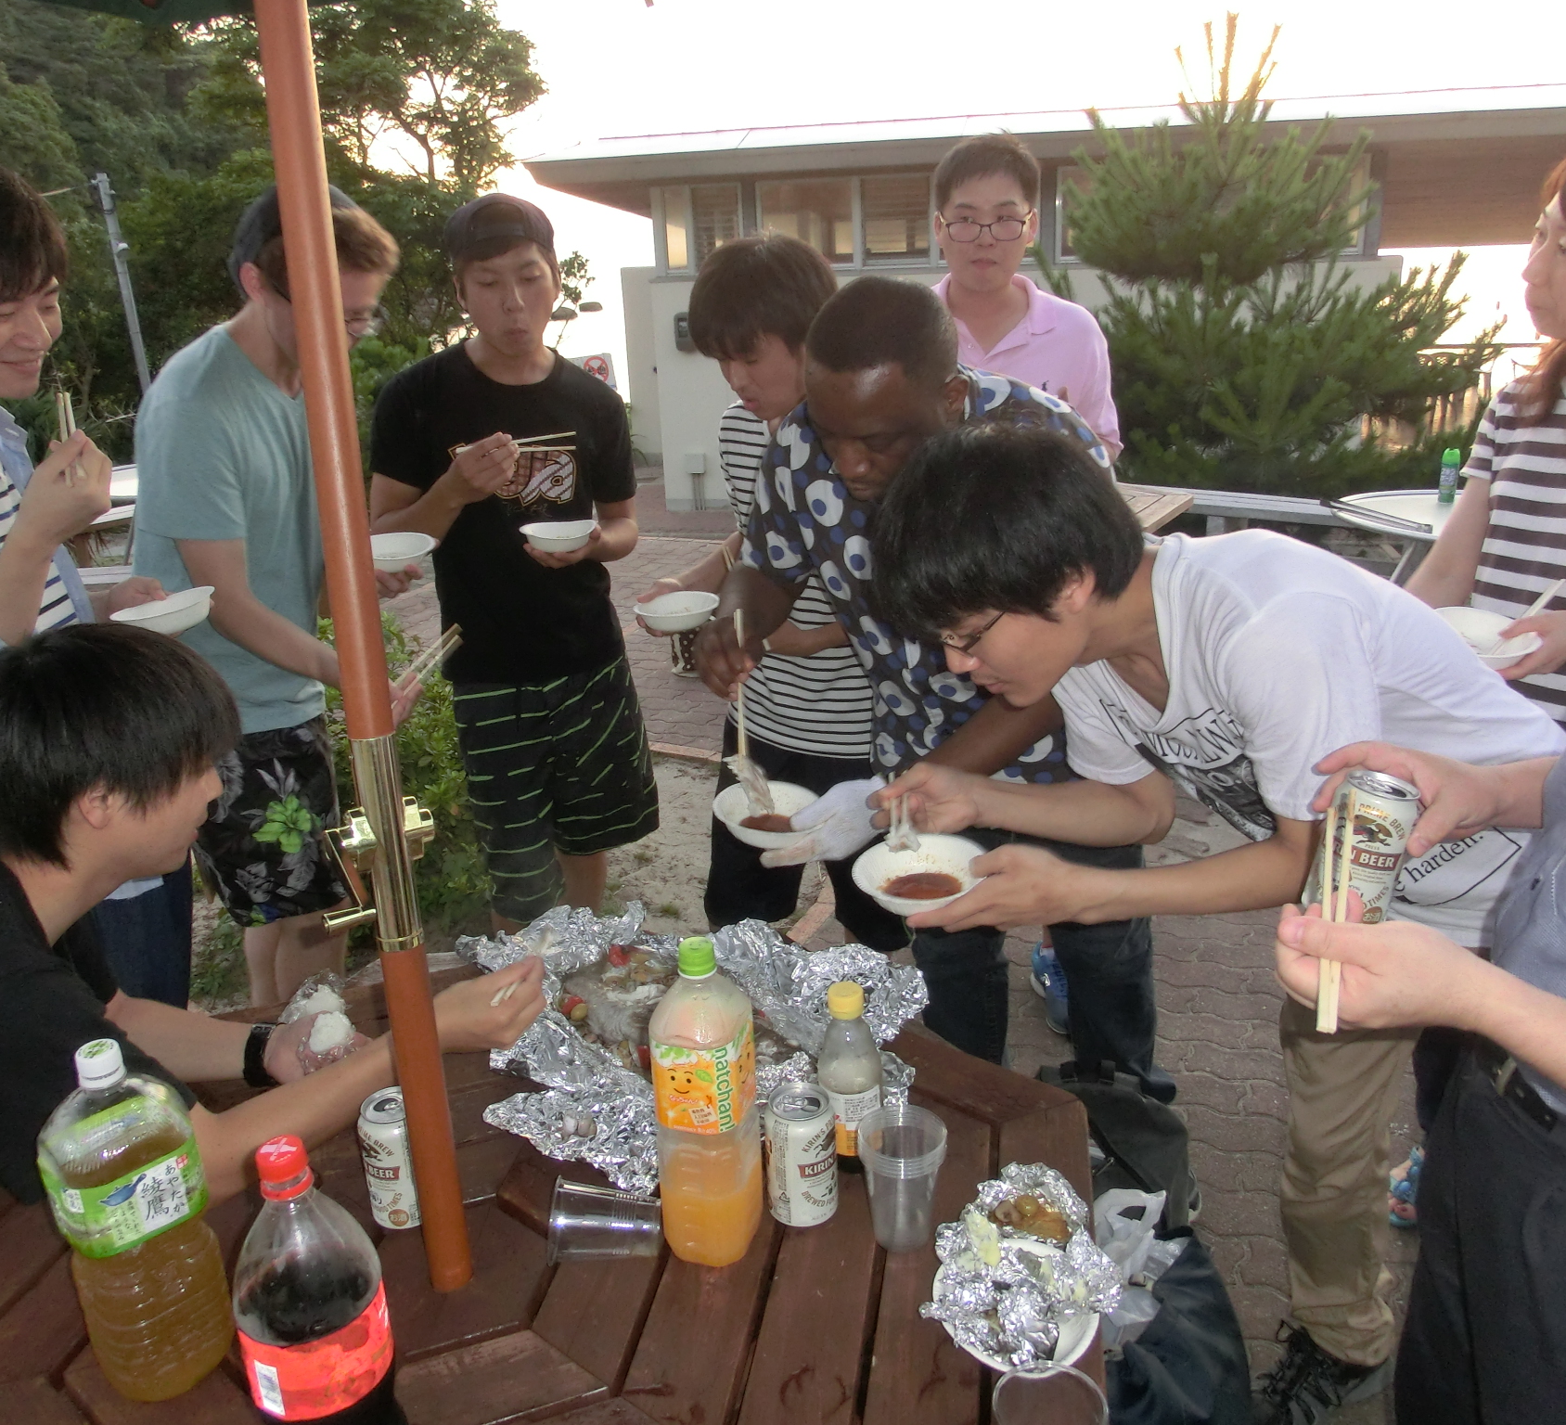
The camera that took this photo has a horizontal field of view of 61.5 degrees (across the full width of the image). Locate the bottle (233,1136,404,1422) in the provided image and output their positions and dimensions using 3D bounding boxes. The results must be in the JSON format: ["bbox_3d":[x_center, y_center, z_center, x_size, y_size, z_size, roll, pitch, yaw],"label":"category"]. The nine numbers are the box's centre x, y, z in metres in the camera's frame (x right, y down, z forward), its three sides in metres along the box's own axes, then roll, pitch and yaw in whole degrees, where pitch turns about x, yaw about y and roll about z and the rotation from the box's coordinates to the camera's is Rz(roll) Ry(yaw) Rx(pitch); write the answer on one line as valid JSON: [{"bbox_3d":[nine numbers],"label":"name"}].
[{"bbox_3d":[-0.335,0.441,0.938,0.094,0.306,0.094,-8,20,-16],"label":"bottle"}]

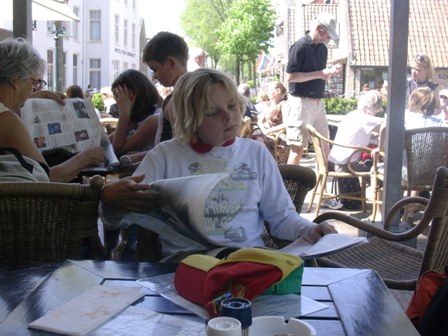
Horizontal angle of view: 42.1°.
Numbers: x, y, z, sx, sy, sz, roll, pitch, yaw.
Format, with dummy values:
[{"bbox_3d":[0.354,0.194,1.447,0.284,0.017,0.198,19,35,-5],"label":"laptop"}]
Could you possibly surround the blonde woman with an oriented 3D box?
[{"bbox_3d":[-0.010,0.314,1.470,0.600,1.160,0.680,0,7,-5],"label":"blonde woman"}]

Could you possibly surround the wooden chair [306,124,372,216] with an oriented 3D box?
[{"bbox_3d":[1.080,0.036,5.350,0.620,0.820,0.560,1,7,3],"label":"wooden chair"}]

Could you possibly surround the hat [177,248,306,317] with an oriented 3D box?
[{"bbox_3d":[0.030,0.201,1.100,0.215,0.094,0.165,-3,8,-28],"label":"hat"}]

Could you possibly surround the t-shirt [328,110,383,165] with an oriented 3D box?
[{"bbox_3d":[1.230,-0.287,5.450,0.420,0.520,0.470,-2,8,-24],"label":"t-shirt"}]

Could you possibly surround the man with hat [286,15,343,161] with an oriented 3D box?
[{"bbox_3d":[0.870,-0.502,5.580,0.460,1.810,0.490,4,8,21],"label":"man with hat"}]

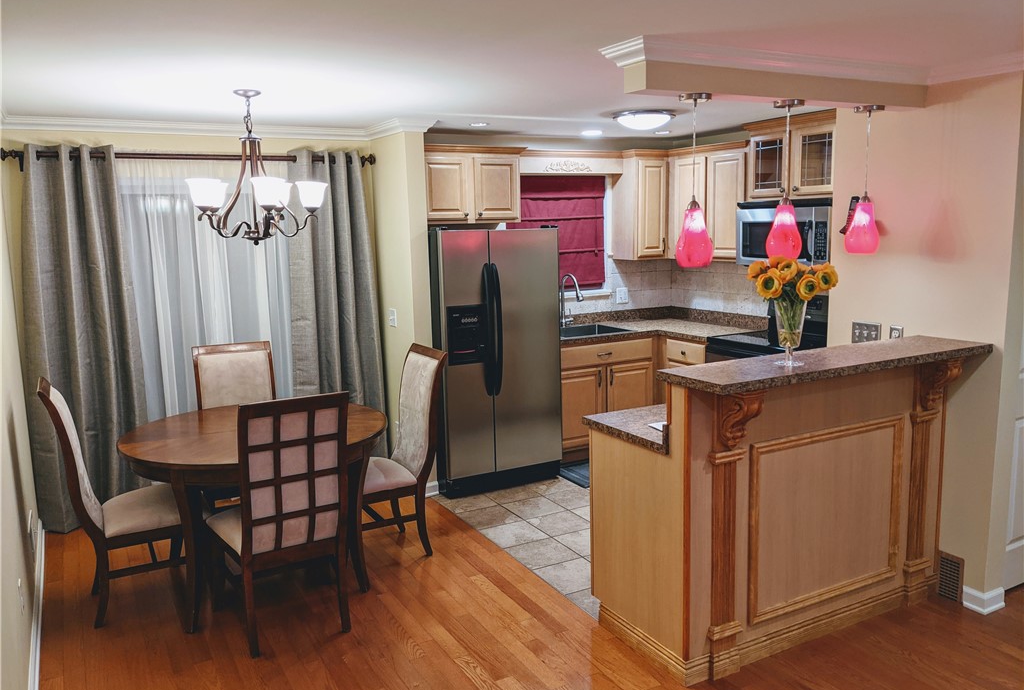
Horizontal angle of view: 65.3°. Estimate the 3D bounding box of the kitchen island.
[{"bbox_3d":[1.172,0.608,3.452,1.511,1.183,0.825,-6,10,-28],"label":"kitchen island"}]

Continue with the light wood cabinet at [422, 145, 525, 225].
[{"bbox_3d":[-0.358,-1.161,5.844,0.865,0.539,0.350,-6,9,-28],"label":"light wood cabinet"}]

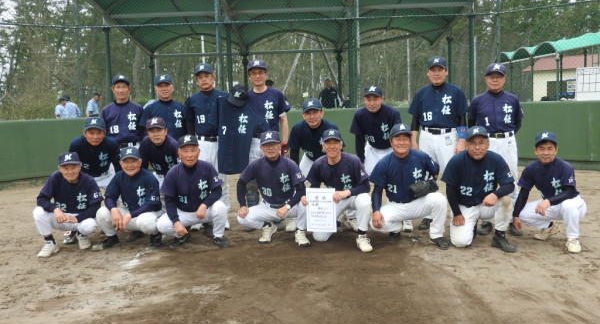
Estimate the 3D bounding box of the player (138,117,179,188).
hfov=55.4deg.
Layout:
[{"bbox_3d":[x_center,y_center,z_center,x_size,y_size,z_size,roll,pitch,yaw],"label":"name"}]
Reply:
[{"bbox_3d":[-1.413,0.152,5.802,0.550,1.216,0.680,-3,7,-8],"label":"player"}]

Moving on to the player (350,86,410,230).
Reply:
[{"bbox_3d":[0.804,-0.030,5.788,0.600,1.454,0.580,-1,7,5],"label":"player"}]

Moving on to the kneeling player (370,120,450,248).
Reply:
[{"bbox_3d":[0.974,0.198,5.282,0.720,1.109,0.700,-1,7,3],"label":"kneeling player"}]

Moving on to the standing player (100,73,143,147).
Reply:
[{"bbox_3d":[-1.925,-0.127,6.321,0.550,1.679,0.360,-3,7,-10],"label":"standing player"}]

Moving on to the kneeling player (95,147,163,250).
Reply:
[{"bbox_3d":[-1.629,0.321,5.539,0.640,0.953,0.660,-3,7,-10],"label":"kneeling player"}]

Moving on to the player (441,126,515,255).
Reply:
[{"bbox_3d":[1.585,0.209,5.164,0.700,1.080,0.740,0,7,10],"label":"player"}]

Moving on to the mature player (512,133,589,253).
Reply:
[{"bbox_3d":[2.235,0.231,5.143,0.650,1.015,0.729,1,7,23],"label":"mature player"}]

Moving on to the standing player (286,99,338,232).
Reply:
[{"bbox_3d":[0.148,0.042,5.845,0.600,1.336,0.700,-2,7,1],"label":"standing player"}]

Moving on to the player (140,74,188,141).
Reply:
[{"bbox_3d":[-1.444,-0.107,6.107,0.532,1.655,0.355,-2,6,-7],"label":"player"}]

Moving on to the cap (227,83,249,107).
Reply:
[{"bbox_3d":[-0.614,-0.664,5.710,0.190,0.150,0.260,-1,45,4],"label":"cap"}]

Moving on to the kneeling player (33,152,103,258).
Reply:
[{"bbox_3d":[-2.172,0.351,5.382,0.630,0.936,0.690,-3,6,-14],"label":"kneeling player"}]

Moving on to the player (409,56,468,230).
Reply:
[{"bbox_3d":[1.414,-0.196,5.841,0.630,1.736,0.360,-1,7,8],"label":"player"}]

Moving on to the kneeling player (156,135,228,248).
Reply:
[{"bbox_3d":[-1.017,0.261,5.524,0.660,1.042,0.680,-2,7,-6],"label":"kneeling player"}]

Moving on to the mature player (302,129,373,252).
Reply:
[{"bbox_3d":[0.343,0.220,5.394,0.650,1.074,0.847,-1,6,0],"label":"mature player"}]

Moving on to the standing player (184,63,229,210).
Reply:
[{"bbox_3d":[-0.962,-0.175,6.082,0.571,1.773,0.374,-2,6,-5],"label":"standing player"}]

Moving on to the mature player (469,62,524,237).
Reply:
[{"bbox_3d":[1.928,-0.138,5.598,0.561,1.665,0.374,0,6,12],"label":"mature player"}]

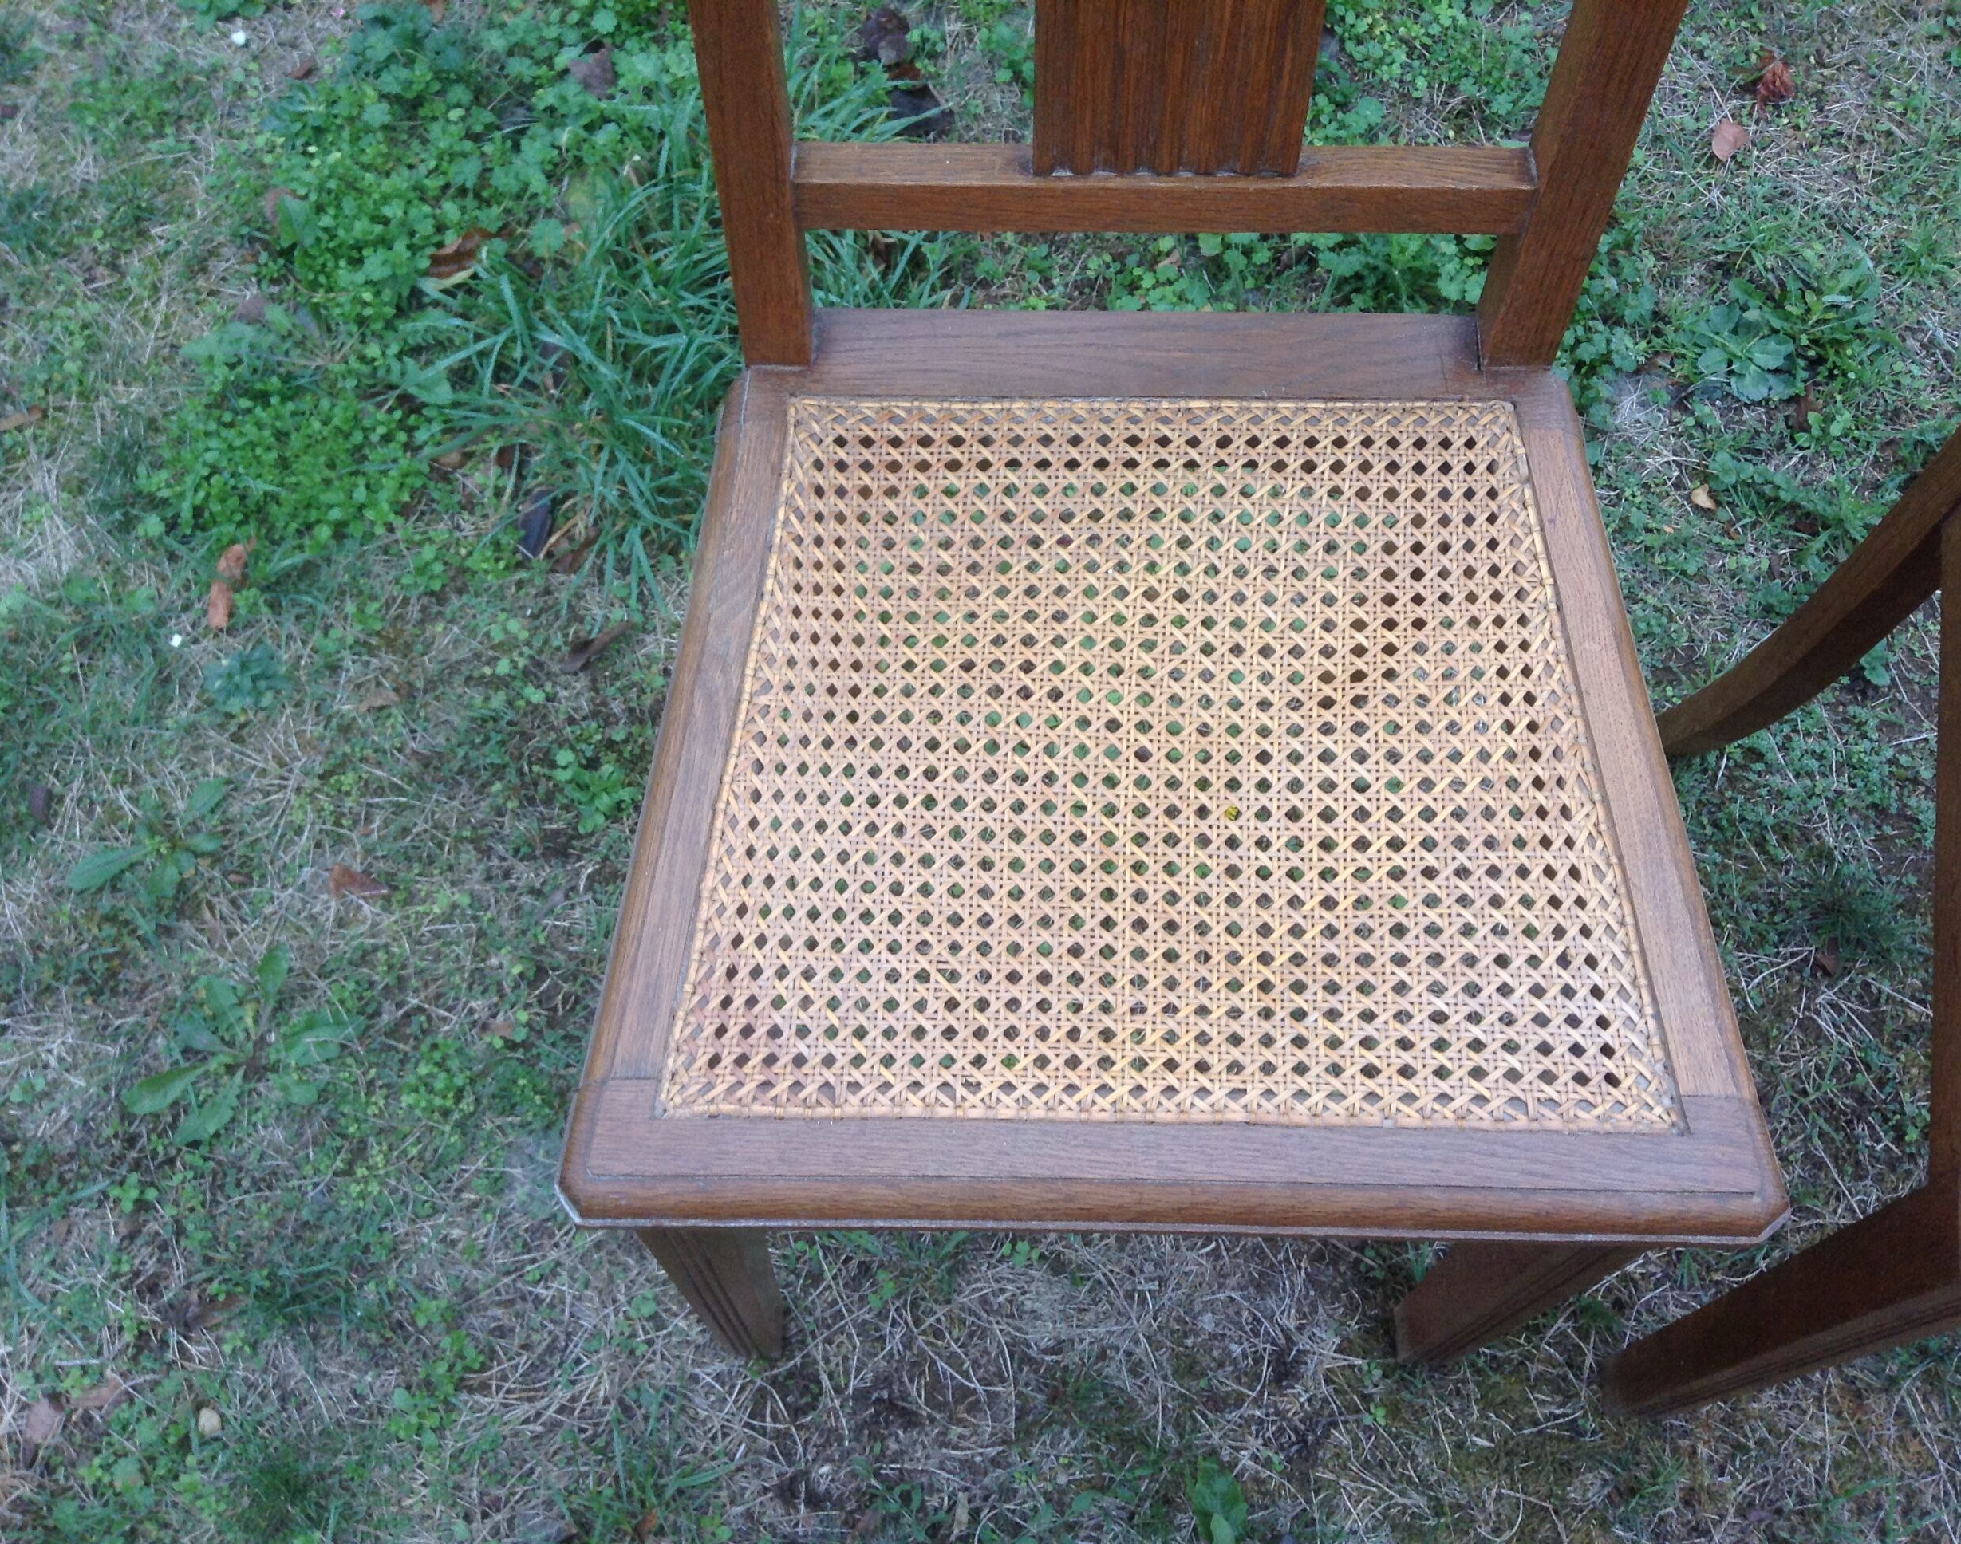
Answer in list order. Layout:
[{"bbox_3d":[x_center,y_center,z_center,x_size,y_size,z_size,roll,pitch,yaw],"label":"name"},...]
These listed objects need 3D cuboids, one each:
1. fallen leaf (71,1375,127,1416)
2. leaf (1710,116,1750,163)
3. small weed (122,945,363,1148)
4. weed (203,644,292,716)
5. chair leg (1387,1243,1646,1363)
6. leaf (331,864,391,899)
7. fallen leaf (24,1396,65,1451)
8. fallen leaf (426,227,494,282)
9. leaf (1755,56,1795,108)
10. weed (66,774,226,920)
[{"bbox_3d":[-0.495,0.350,1.105,0.032,0.012,0.021,-21,68,-9],"label":"fallen leaf"},{"bbox_3d":[0.571,-0.482,1.499,0.028,0.012,0.034,8,66,3],"label":"leaf"},{"bbox_3d":[-0.448,0.167,1.198,0.138,0.040,0.122,-8,66,-4],"label":"small weed"},{"bbox_3d":[-0.478,-0.060,1.284,0.053,0.030,0.048,0,66,0],"label":"weed"},{"bbox_3d":[0.251,0.239,0.954,0.040,0.430,0.040,1,66,0],"label":"chair leg"},{"bbox_3d":[-0.387,0.069,1.230,0.036,0.012,0.019,17,67,7],"label":"leaf"},{"bbox_3d":[-0.523,0.364,1.100,0.021,0.010,0.031,13,67,6],"label":"fallen leaf"},{"bbox_3d":[-0.370,-0.368,1.401,0.051,0.020,0.030,-25,68,-11],"label":"fallen leaf"},{"bbox_3d":[0.613,-0.533,1.519,0.027,0.020,0.034,9,66,4],"label":"leaf"},{"bbox_3d":[-0.522,0.049,1.233,0.090,0.035,0.084,0,66,0],"label":"weed"}]

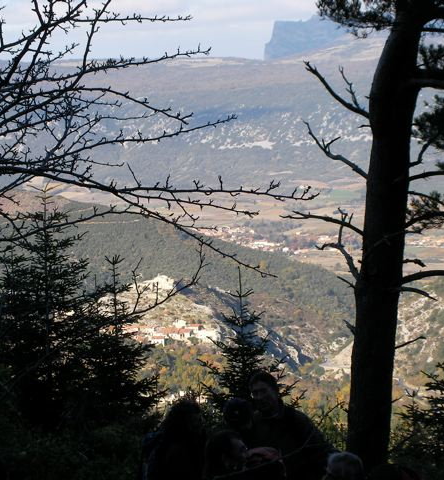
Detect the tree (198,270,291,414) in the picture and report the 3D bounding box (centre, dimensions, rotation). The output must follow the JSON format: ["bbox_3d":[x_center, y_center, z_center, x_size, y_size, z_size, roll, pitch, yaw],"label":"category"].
[{"bbox_3d":[0.190,0.920,13.000,0.820,1.400,0.820,0,7,0],"label":"tree"}]

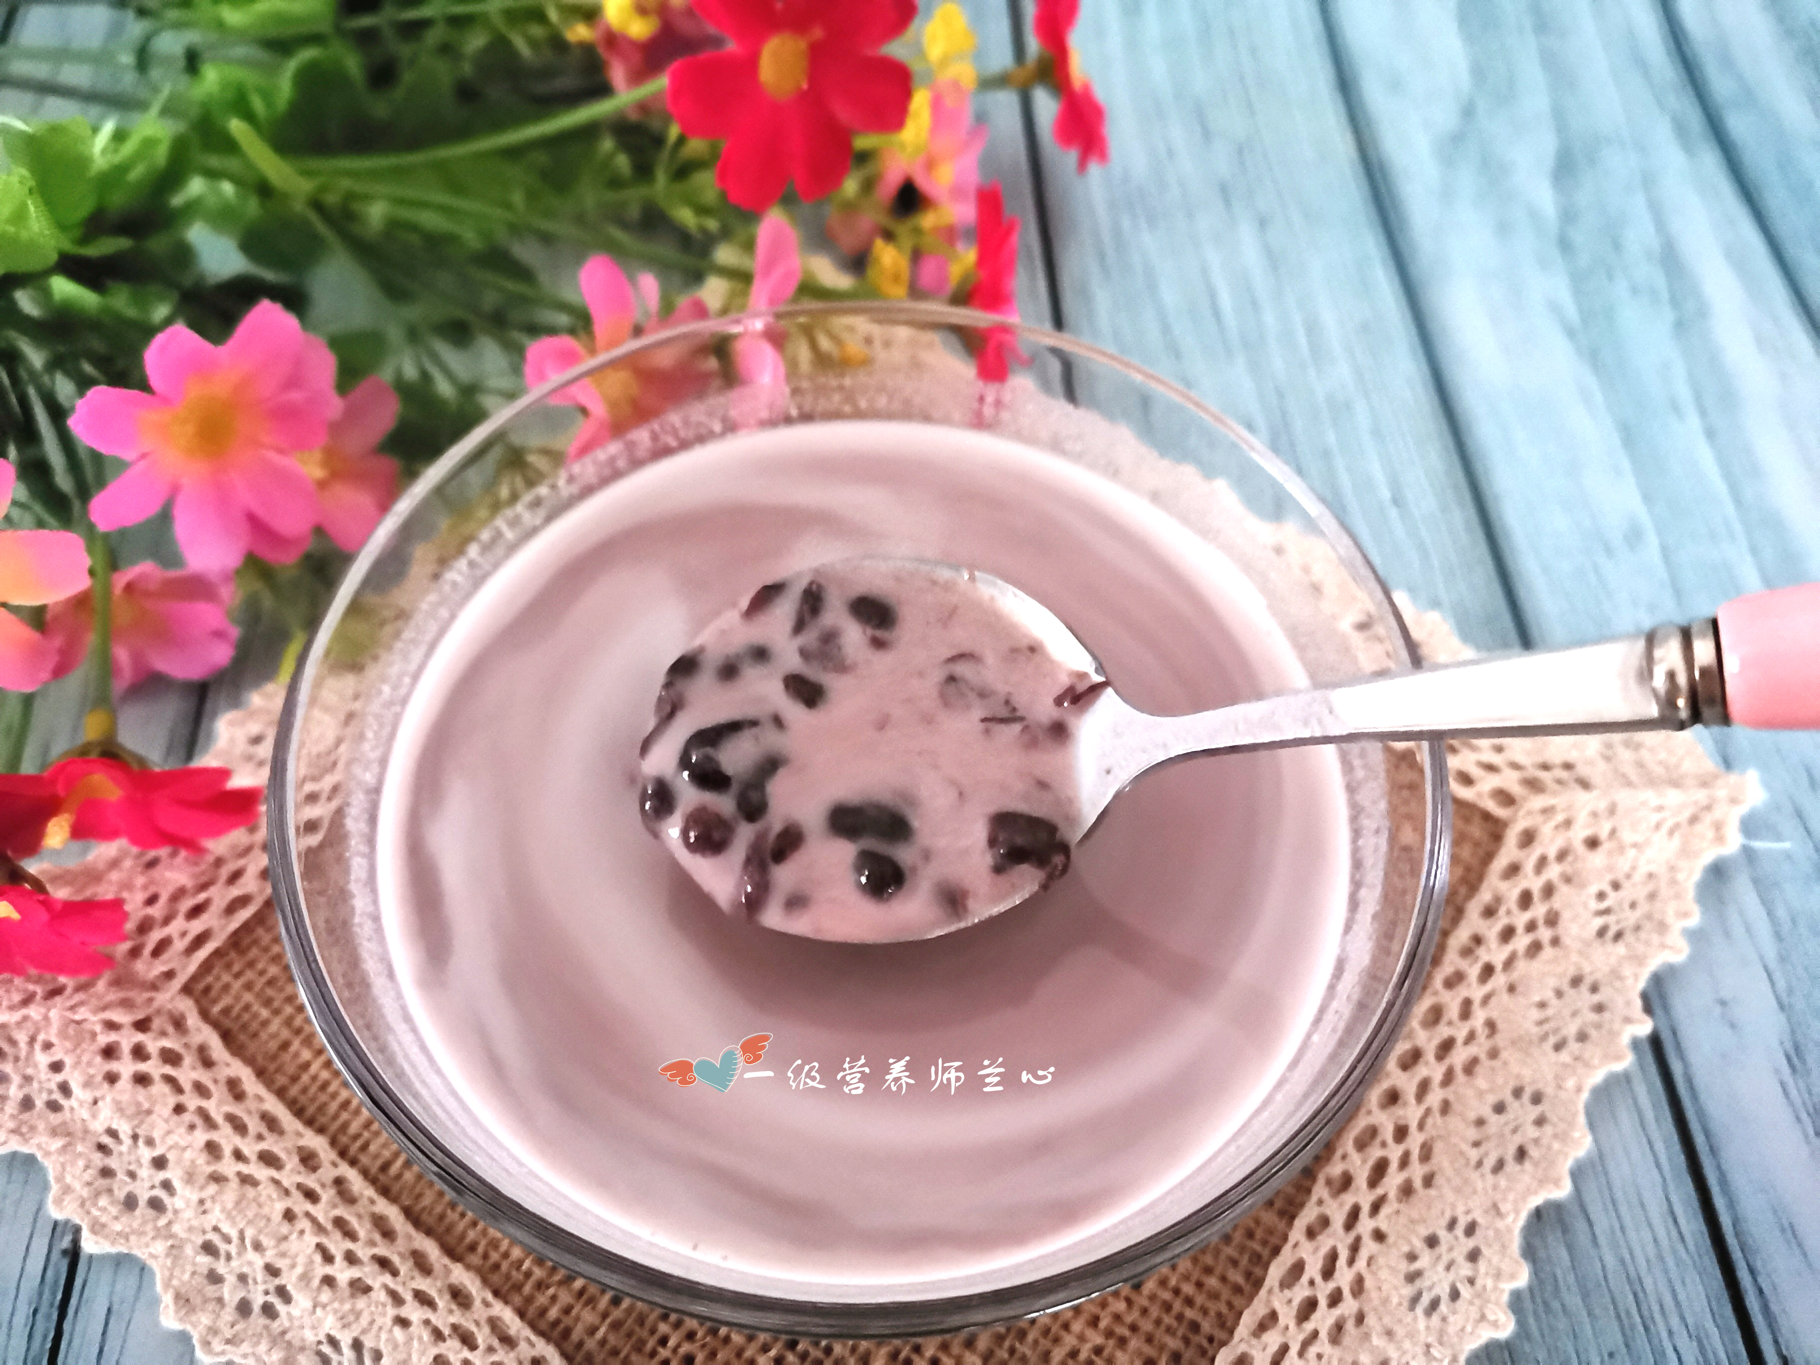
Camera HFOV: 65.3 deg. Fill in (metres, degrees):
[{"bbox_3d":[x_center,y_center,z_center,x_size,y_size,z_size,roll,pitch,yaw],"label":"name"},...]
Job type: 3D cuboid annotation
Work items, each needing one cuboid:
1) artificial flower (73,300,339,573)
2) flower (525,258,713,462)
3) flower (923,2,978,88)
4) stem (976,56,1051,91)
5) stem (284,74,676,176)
[{"bbox_3d":[-0.121,-0.043,0.245,0.044,0.017,0.045,2,84,-16],"label":"artificial flower"},{"bbox_3d":[-0.053,-0.058,0.257,0.036,0.038,0.016,20,17,10],"label":"flower"},{"bbox_3d":[0.009,-0.141,0.315,0.011,0.011,0.018,0,78,1],"label":"flower"},{"bbox_3d":[0.023,-0.135,0.315,0.017,0.006,0.006,-15,67,-6],"label":"stem"},{"bbox_3d":[-0.083,-0.102,0.265,0.083,0.008,0.005,-5,22,17],"label":"stem"}]

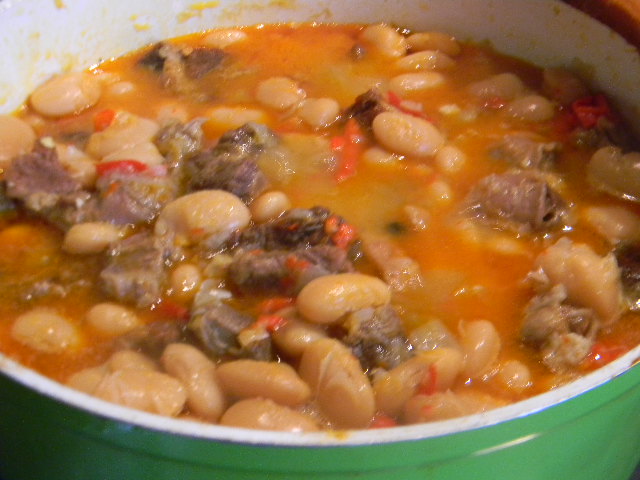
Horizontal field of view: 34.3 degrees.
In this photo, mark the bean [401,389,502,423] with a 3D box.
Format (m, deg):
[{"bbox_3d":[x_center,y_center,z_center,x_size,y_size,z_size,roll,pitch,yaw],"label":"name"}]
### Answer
[{"bbox_3d":[0.033,0.042,0.252,0.025,0.010,0.013,-5,39,-6],"label":"bean"}]

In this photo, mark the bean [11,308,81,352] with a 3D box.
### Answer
[{"bbox_3d":[-0.071,0.024,0.270,0.020,0.011,0.013,13,41,16],"label":"bean"}]

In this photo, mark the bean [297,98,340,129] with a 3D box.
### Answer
[{"bbox_3d":[-0.001,-0.043,0.350,0.016,0.010,0.011,-11,40,-13],"label":"bean"}]

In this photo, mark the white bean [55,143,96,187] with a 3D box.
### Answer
[{"bbox_3d":[-0.078,-0.024,0.331,0.012,0.010,0.019,-26,45,-29],"label":"white bean"}]

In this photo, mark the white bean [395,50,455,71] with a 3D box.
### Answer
[{"bbox_3d":[0.040,-0.067,0.391,0.022,0.010,0.012,-5,39,-6],"label":"white bean"}]

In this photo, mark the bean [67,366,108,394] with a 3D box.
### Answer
[{"bbox_3d":[-0.054,0.036,0.252,0.018,0.009,0.011,-13,41,-16],"label":"bean"}]

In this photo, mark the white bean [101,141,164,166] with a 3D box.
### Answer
[{"bbox_3d":[-0.060,-0.026,0.334,0.022,0.011,0.013,-9,39,-11],"label":"white bean"}]

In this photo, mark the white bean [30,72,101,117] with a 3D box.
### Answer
[{"bbox_3d":[-0.097,-0.056,0.397,0.028,0.014,0.016,-22,44,-25],"label":"white bean"}]

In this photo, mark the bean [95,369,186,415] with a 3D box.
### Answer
[{"bbox_3d":[-0.047,0.041,0.272,0.026,0.011,0.014,8,40,9],"label":"bean"}]

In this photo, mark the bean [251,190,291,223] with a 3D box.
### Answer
[{"bbox_3d":[-0.016,-0.011,0.343,0.012,0.010,0.016,28,47,30],"label":"bean"}]

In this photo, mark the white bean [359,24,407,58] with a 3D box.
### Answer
[{"bbox_3d":[0.024,-0.077,0.402,0.015,0.012,0.024,-22,43,-25],"label":"white bean"}]

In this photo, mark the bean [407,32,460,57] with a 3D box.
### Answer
[{"bbox_3d":[0.047,-0.081,0.428,0.023,0.011,0.014,12,41,14],"label":"bean"}]

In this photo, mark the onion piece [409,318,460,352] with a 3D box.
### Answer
[{"bbox_3d":[0.031,0.028,0.283,0.012,0.007,0.015,-20,42,-24],"label":"onion piece"}]

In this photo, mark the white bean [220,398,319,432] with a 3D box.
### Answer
[{"bbox_3d":[-0.012,0.044,0.249,0.024,0.011,0.013,4,39,6],"label":"white bean"}]

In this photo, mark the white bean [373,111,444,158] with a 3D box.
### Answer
[{"bbox_3d":[0.032,-0.038,0.374,0.030,0.013,0.016,27,47,29],"label":"white bean"}]

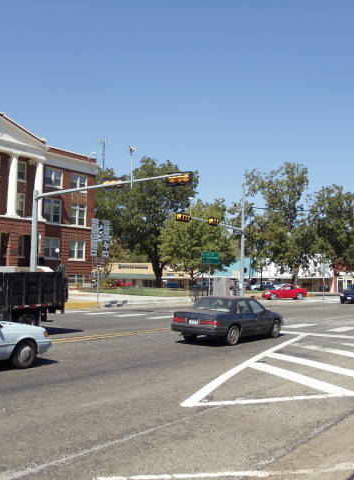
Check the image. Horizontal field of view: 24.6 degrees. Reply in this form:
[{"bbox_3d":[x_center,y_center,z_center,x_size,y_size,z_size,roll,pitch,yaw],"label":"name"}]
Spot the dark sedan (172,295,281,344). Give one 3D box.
[{"bbox_3d":[1.660,2.433,25.050,1.730,1.380,4.600,-1,-3,30],"label":"dark sedan"}]

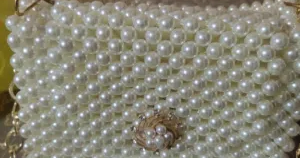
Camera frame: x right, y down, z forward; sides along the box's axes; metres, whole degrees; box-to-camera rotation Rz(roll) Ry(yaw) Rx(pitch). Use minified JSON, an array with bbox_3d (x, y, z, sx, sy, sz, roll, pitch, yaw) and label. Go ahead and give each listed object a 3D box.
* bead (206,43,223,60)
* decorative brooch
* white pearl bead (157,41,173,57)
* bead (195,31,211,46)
[{"bbox_3d":[0.040,-0.017,0.186,0.010,0.010,0.010,6,32,5],"label":"bead"},{"bbox_3d":[0.006,0.037,0.214,0.036,0.035,0.013,5,28,6],"label":"decorative brooch"},{"bbox_3d":[0.009,-0.019,0.190,0.010,0.010,0.010,6,32,5],"label":"white pearl bead"},{"bbox_3d":[0.033,-0.025,0.186,0.010,0.010,0.010,6,32,5],"label":"bead"}]

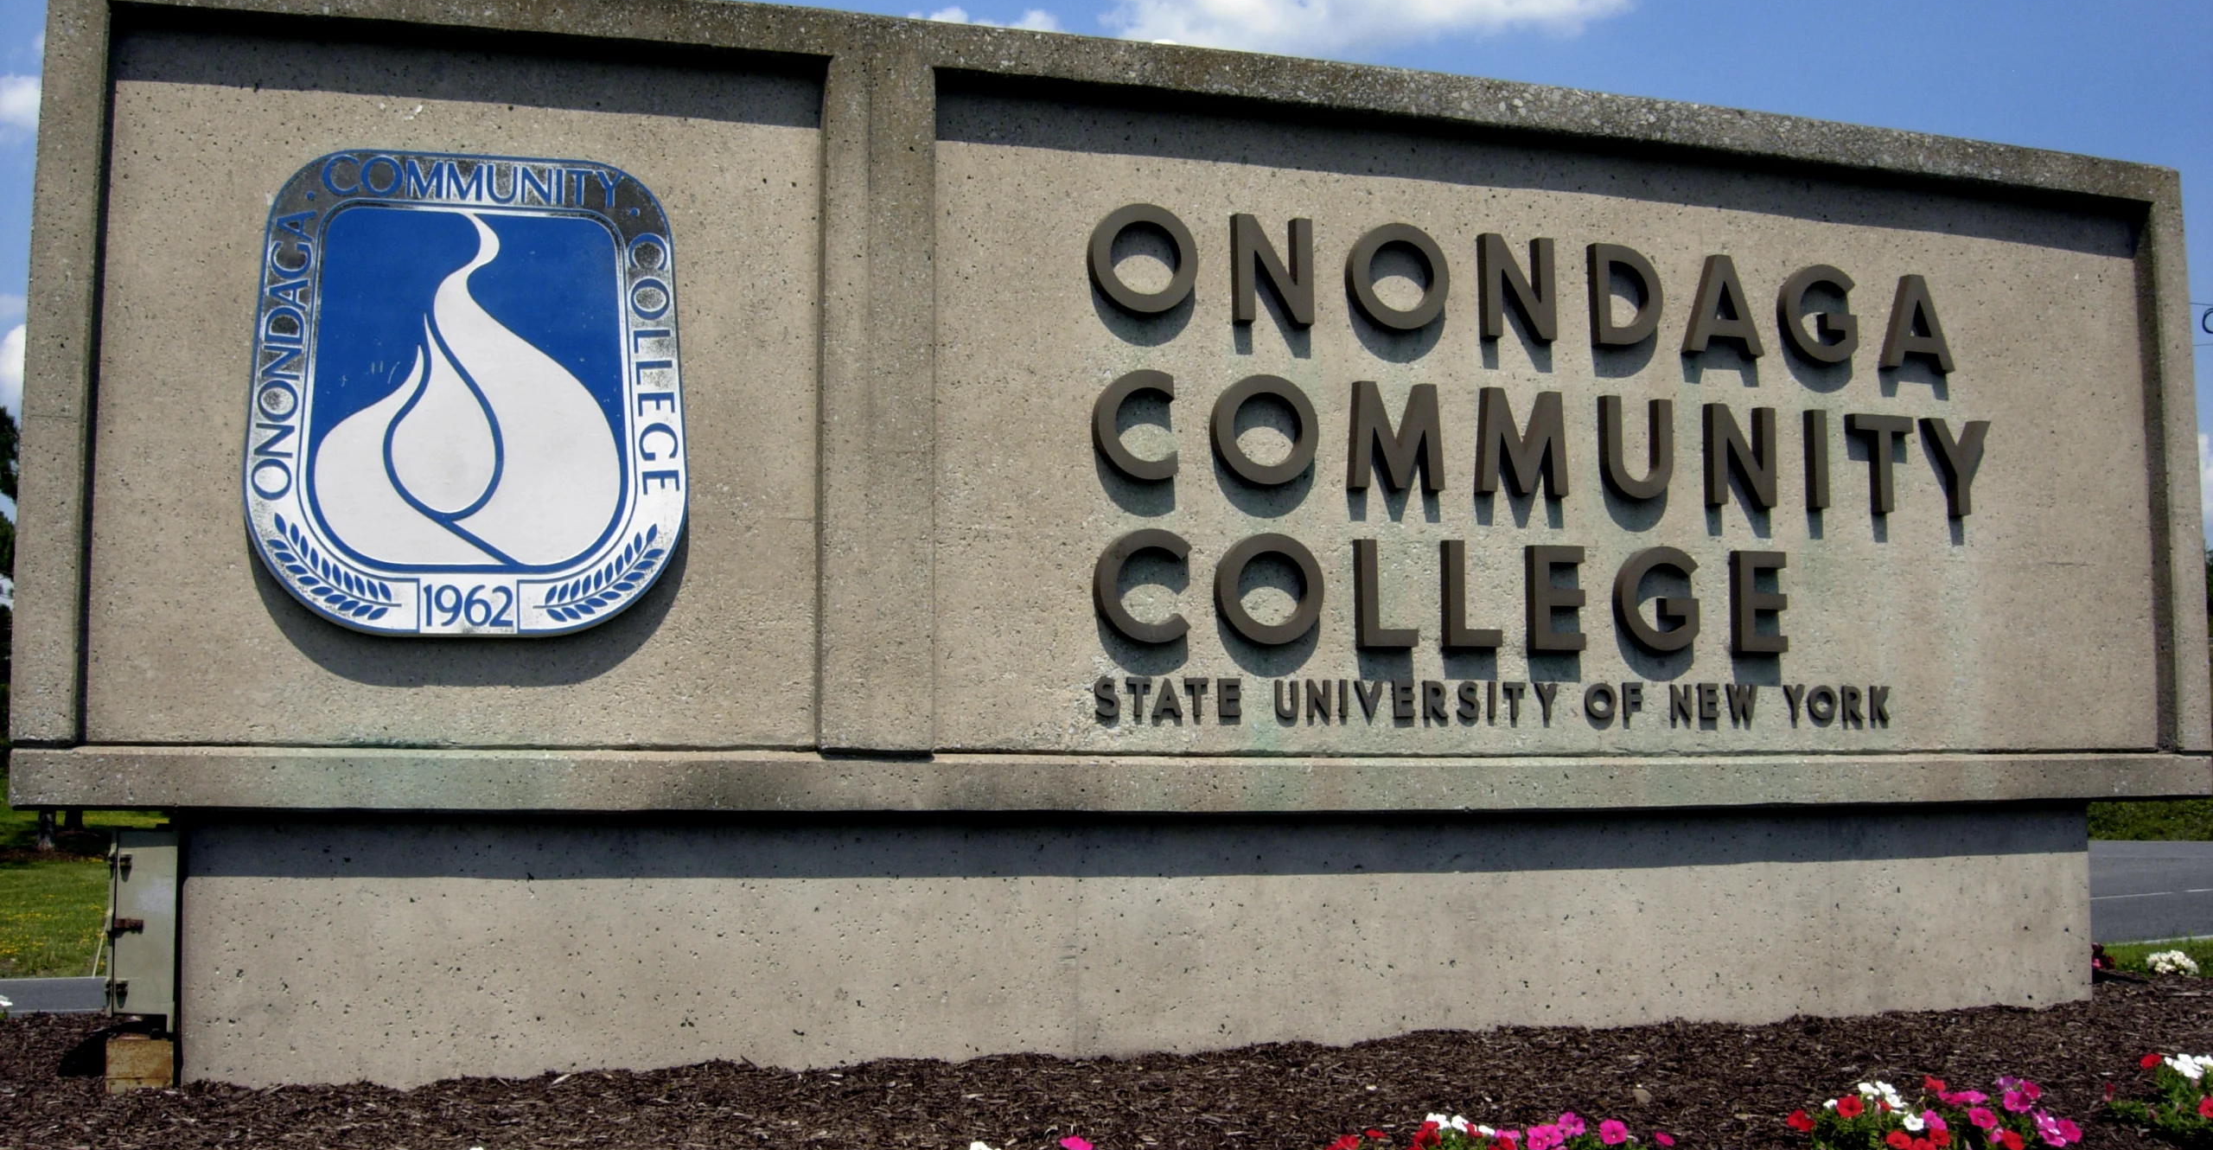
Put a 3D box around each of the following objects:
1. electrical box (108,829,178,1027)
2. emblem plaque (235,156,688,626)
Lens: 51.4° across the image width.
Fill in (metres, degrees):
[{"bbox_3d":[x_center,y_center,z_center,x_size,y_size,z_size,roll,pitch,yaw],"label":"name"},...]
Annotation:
[{"bbox_3d":[-2.375,0.867,5.700,0.160,0.480,0.360,2,-7,-18],"label":"electrical box"},{"bbox_3d":[-1.634,-0.473,5.935,1.090,1.250,0.050,2,-7,-18],"label":"emblem plaque"}]

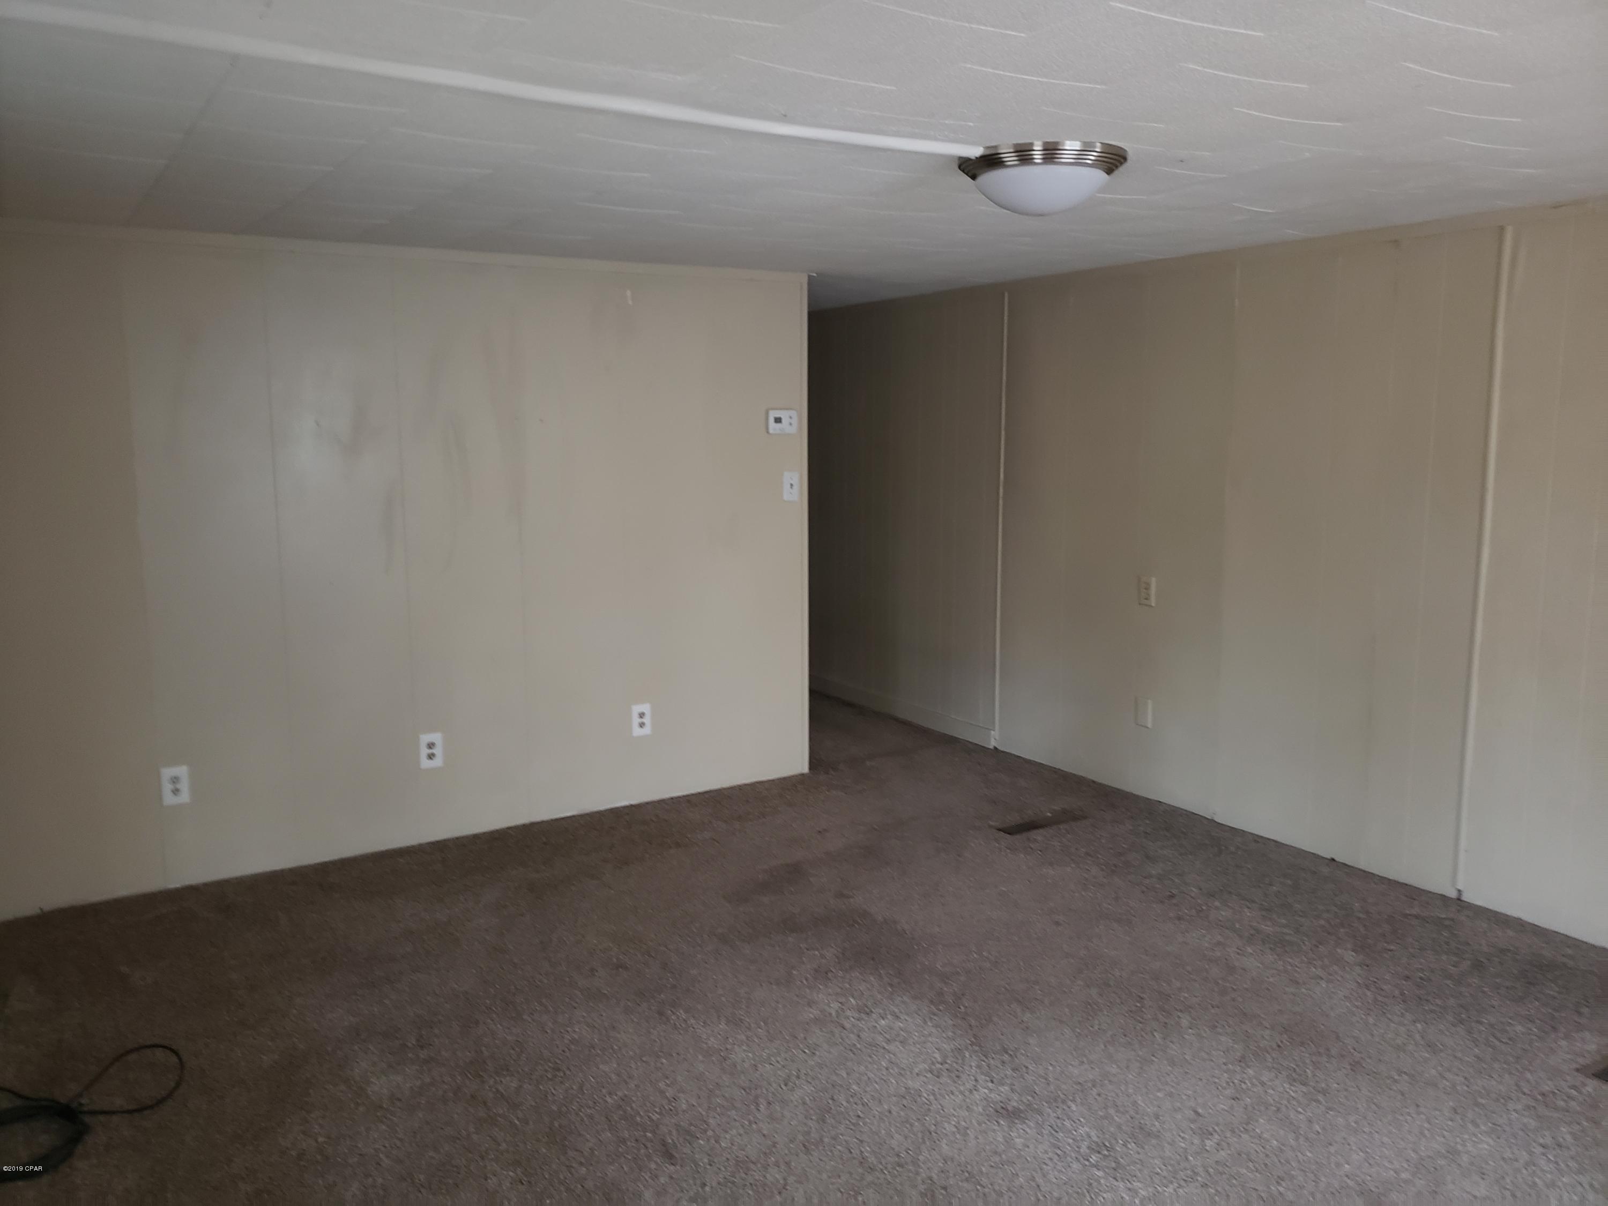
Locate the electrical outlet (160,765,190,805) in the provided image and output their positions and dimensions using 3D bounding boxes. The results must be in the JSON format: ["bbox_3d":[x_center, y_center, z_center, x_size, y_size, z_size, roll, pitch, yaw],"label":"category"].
[{"bbox_3d":[-1.976,0.573,3.798,0.075,0.119,0.010,-5,9,-33],"label":"electrical outlet"}]

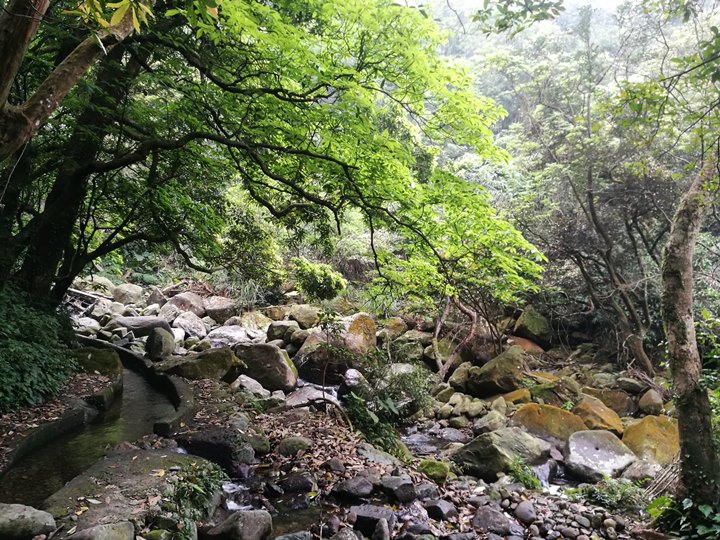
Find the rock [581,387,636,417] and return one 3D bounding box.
[{"bbox_3d":[3.319,1.769,7.500,0.740,0.370,0.550,1,3,24],"label":"rock"}]

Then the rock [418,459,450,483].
[{"bbox_3d":[0.617,1.664,4.650,0.260,0.160,0.210,0,5,0],"label":"rock"}]

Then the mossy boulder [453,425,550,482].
[{"bbox_3d":[1.476,1.938,5.900,1.000,0.530,0.750,1,4,14],"label":"mossy boulder"}]

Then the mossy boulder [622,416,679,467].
[{"bbox_3d":[2.718,1.579,5.200,0.550,0.460,0.460,0,5,0],"label":"mossy boulder"}]

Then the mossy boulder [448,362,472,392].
[{"bbox_3d":[1.369,1.464,7.650,0.330,0.370,0.360,0,2,10],"label":"mossy boulder"}]

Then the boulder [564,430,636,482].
[{"bbox_3d":[2.291,1.777,5.350,0.680,0.430,0.520,1,3,23],"label":"boulder"}]

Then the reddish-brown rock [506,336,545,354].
[{"bbox_3d":[3.369,1.577,11.500,0.780,0.460,0.650,1,4,16],"label":"reddish-brown rock"}]

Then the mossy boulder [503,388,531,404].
[{"bbox_3d":[2.006,1.628,7.200,0.360,0.170,0.300,1,2,16],"label":"mossy boulder"}]

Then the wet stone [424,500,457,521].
[{"bbox_3d":[0.581,1.716,4.000,0.230,0.120,0.180,0,5,0],"label":"wet stone"}]

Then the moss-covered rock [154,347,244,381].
[{"bbox_3d":[-2.544,1.482,8.900,1.400,0.480,0.800,-1,4,-16],"label":"moss-covered rock"}]

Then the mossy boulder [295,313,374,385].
[{"bbox_3d":[-0.362,1.160,8.300,1.200,0.950,1.050,0,2,-3],"label":"mossy boulder"}]

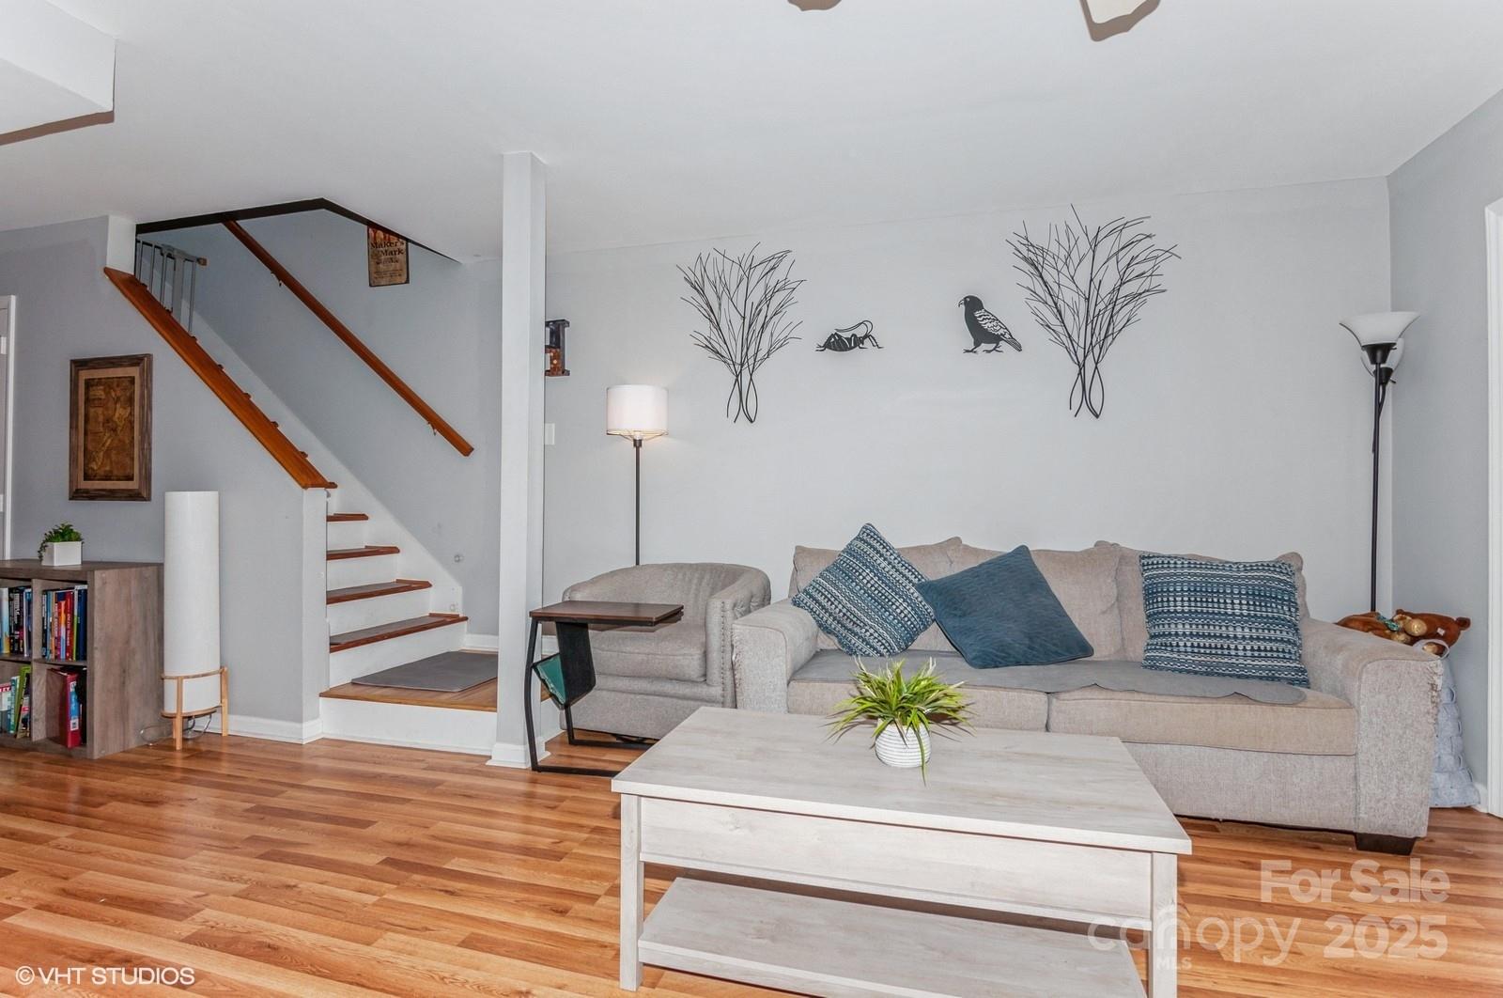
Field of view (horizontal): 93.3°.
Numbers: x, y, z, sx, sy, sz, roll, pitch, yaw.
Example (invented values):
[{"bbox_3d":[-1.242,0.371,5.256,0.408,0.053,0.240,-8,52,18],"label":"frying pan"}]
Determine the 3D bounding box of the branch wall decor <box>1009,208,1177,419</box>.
[{"bbox_3d":[1.574,-0.866,3.283,0.730,1.000,0.040,0,-1,14],"label":"branch wall decor"}]

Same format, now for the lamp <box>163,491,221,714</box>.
[{"bbox_3d":[-2.449,0.511,3.116,0.214,1.087,0.214,0,0,15],"label":"lamp"}]

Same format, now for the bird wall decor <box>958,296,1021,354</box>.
[{"bbox_3d":[1.172,-0.859,3.481,0.298,0.303,0.026,0,0,15],"label":"bird wall decor"}]

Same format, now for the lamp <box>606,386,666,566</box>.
[{"bbox_3d":[-0.599,0.236,3.737,0.314,1.669,0.314,0,0,15],"label":"lamp"}]

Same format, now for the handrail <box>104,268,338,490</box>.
[{"bbox_3d":[-2.503,-0.578,3.308,1.596,0.030,0.130,42,9,11],"label":"handrail"}]

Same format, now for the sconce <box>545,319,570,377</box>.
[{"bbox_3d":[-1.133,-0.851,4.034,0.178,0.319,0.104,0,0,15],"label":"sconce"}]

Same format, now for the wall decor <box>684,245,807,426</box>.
[{"bbox_3d":[-0.060,-0.866,3.698,0.700,0.955,0.040,0,-1,14],"label":"wall decor"}]

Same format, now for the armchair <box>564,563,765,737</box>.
[{"bbox_3d":[-0.366,0.697,3.339,0.805,0.742,0.773,0,0,19],"label":"armchair"}]

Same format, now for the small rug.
[{"bbox_3d":[-1.497,0.860,3.581,0.610,0.012,0.750,0,-1,14],"label":"small rug"}]

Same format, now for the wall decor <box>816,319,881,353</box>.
[{"bbox_3d":[0.491,-0.817,3.563,0.340,0.178,0.025,0,-1,14],"label":"wall decor"}]

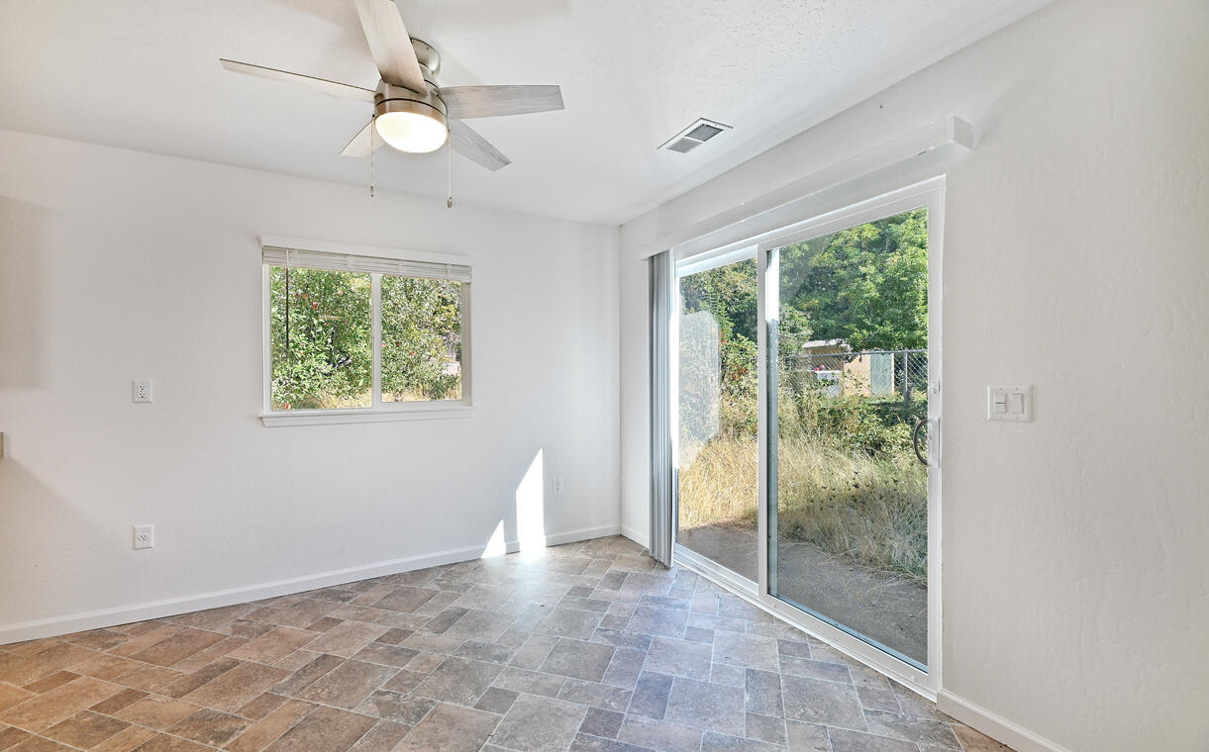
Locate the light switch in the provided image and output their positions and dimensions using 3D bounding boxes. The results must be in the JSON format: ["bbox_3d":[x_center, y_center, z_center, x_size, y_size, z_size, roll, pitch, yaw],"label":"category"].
[{"bbox_3d":[1.362,0.092,1.580,0.014,0.118,0.117,0,0,-30],"label":"light switch"}]

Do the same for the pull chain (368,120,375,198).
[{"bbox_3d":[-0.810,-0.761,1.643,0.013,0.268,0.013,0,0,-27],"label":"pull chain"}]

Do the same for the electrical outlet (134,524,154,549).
[{"bbox_3d":[-2.390,0.838,2.445,0.071,0.115,0.010,0,0,-27],"label":"electrical outlet"}]

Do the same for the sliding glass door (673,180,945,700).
[{"bbox_3d":[0.875,0.249,2.541,0.110,2.010,1.750,0,0,-30],"label":"sliding glass door"}]

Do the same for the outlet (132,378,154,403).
[{"bbox_3d":[-2.395,0.082,2.444,0.071,0.114,0.010,0,0,-27],"label":"outlet"}]

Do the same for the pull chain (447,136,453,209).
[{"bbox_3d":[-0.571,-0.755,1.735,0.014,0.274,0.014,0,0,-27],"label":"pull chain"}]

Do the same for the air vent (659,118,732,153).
[{"bbox_3d":[0.447,-1.171,2.346,0.198,0.020,0.340,0,0,-30],"label":"air vent"}]

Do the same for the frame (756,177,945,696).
[{"bbox_3d":[1.068,0.249,2.185,0.080,2.000,0.930,0,0,-30],"label":"frame"}]

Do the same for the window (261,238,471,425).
[{"bbox_3d":[-1.433,-0.255,2.958,1.175,1.085,0.100,0,0,-27],"label":"window"}]

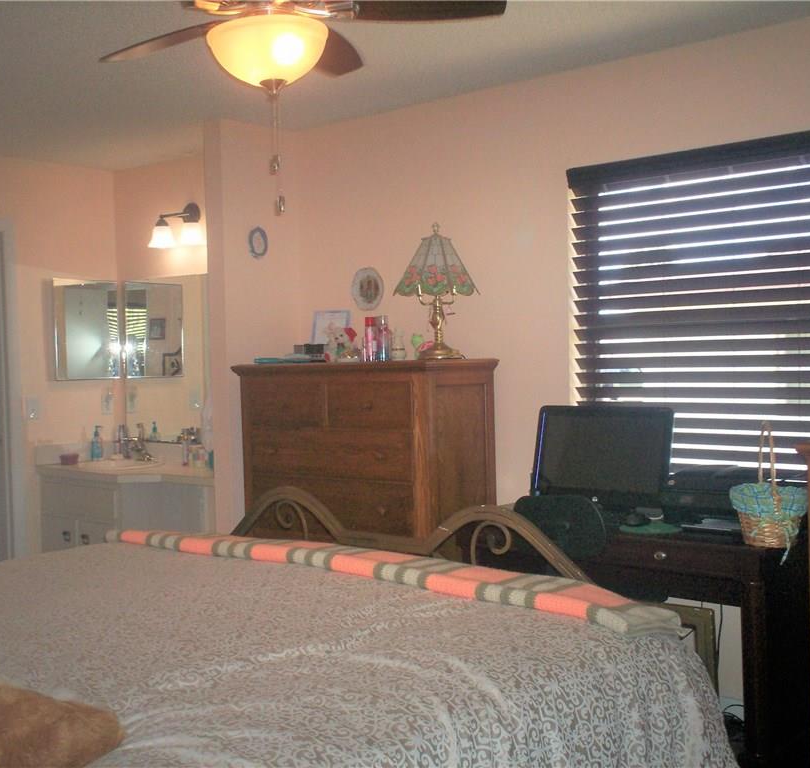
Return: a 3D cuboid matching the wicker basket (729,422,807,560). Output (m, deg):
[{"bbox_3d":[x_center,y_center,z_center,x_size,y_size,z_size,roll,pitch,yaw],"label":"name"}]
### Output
[{"bbox_3d":[1.067,0.284,3.127,0.225,0.366,0.225,-1,2,5],"label":"wicker basket"}]

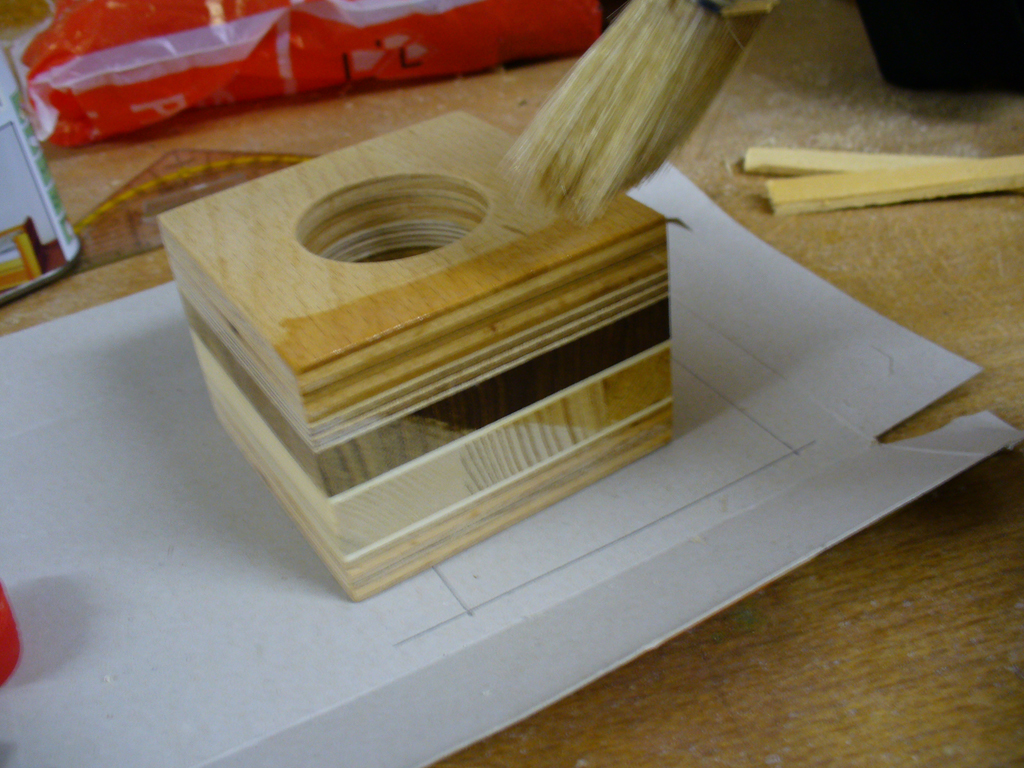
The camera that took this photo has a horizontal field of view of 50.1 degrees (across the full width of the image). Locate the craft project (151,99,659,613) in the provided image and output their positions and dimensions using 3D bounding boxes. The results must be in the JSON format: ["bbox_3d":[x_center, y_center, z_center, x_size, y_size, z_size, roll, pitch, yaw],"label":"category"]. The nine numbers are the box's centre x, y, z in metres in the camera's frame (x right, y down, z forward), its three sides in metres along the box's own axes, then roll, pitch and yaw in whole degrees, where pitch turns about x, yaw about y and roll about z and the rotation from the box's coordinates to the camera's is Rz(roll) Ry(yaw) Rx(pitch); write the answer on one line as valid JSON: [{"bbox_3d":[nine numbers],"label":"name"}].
[{"bbox_3d":[-0.022,-0.012,0.248,0.081,0.057,0.080,-25,39,-23],"label":"craft project"}]

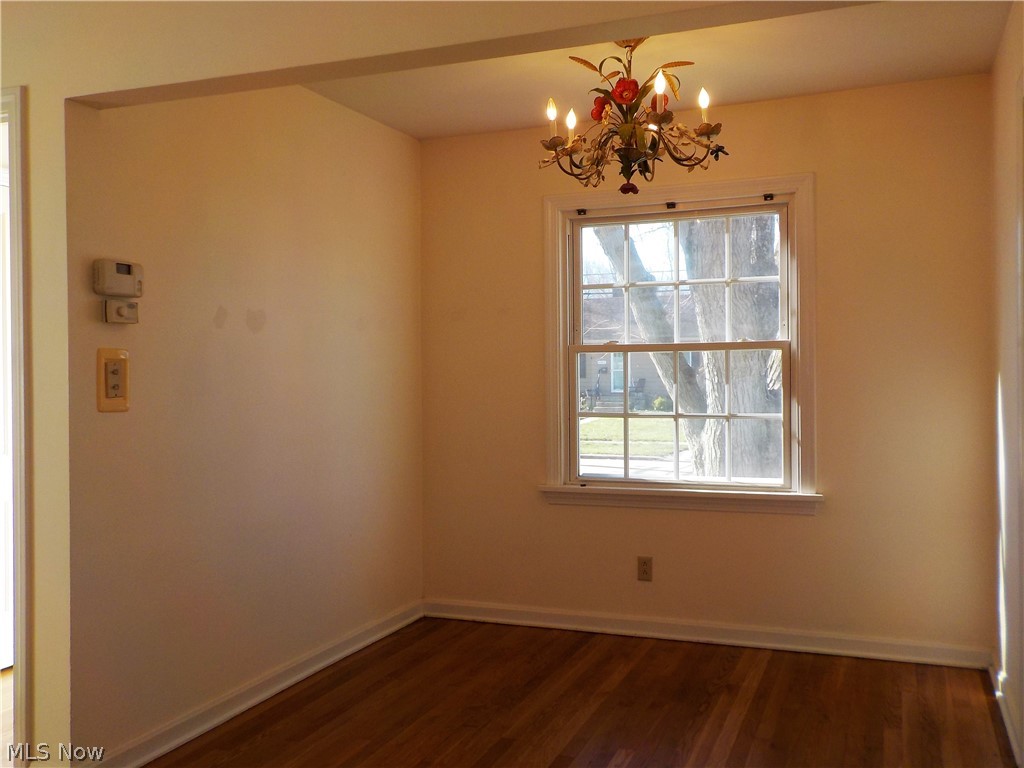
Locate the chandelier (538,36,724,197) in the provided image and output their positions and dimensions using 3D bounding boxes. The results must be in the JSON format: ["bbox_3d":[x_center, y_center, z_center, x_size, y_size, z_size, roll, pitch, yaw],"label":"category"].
[{"bbox_3d":[0.429,-0.963,3.152,0.660,0.565,0.660,0,0,20],"label":"chandelier"}]

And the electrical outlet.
[{"bbox_3d":[0.622,0.864,4.143,0.070,0.114,0.009,0,0,20],"label":"electrical outlet"}]

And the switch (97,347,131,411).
[{"bbox_3d":[-1.233,-0.010,2.752,0.018,0.192,0.113,0,0,24],"label":"switch"}]

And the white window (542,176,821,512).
[{"bbox_3d":[0.742,-0.165,4.097,1.285,1.490,0.120,0,0,20],"label":"white window"}]

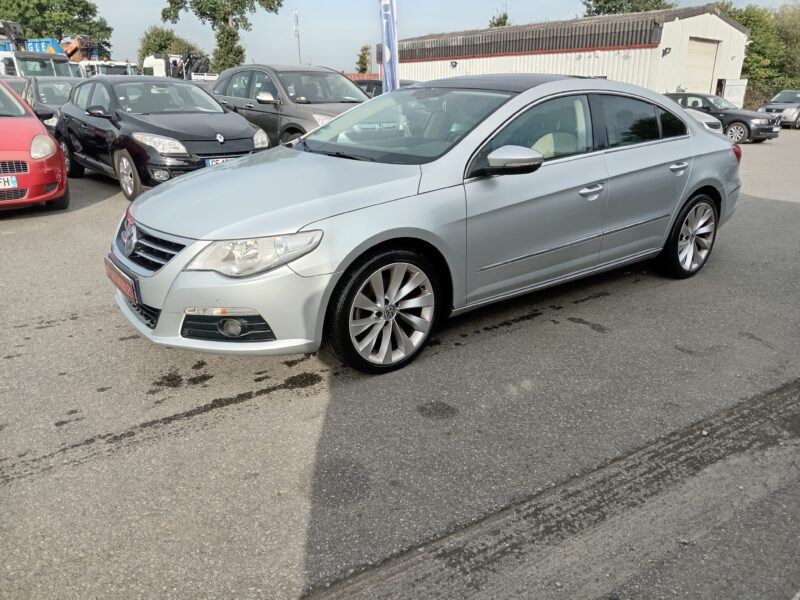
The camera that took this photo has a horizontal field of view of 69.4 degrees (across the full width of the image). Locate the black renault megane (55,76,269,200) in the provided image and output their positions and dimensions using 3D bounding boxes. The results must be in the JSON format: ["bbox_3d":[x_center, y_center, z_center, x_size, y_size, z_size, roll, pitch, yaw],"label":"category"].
[{"bbox_3d":[-3.505,-2.413,8.277,1.820,1.480,4.300,-16,25,-39],"label":"black renault megane"}]

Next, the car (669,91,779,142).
[{"bbox_3d":[9.750,-5.935,18.750,1.810,1.420,4.450,-16,25,-39],"label":"car"}]

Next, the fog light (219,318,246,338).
[{"bbox_3d":[-0.705,0.119,2.427,0.115,0.095,0.070,15,24,36],"label":"fog light"}]

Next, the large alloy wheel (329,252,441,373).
[{"bbox_3d":[-0.094,0.033,2.743,0.640,0.640,0.235,-14,24,-36],"label":"large alloy wheel"}]

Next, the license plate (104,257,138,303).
[{"bbox_3d":[-1.328,-0.102,2.742,0.025,0.115,0.520,-13,24,-34],"label":"license plate"}]

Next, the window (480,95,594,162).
[{"bbox_3d":[0.727,-0.938,3.079,1.000,0.370,0.050,-13,-5,-34],"label":"window"}]

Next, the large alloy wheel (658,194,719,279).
[{"bbox_3d":[2.081,-0.486,4.276,0.640,0.640,0.235,-13,24,-34],"label":"large alloy wheel"}]

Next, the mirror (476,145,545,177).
[{"bbox_3d":[0.544,-0.674,2.791,0.180,0.145,0.230,-13,24,-34],"label":"mirror"}]

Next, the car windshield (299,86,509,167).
[{"bbox_3d":[-0.040,-1.048,3.420,0.880,0.100,1.380,-37,35,-22],"label":"car windshield"}]

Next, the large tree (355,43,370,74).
[{"bbox_3d":[-3.220,-19.793,51.351,1.600,5.700,1.600,1,19,0],"label":"large tree"}]

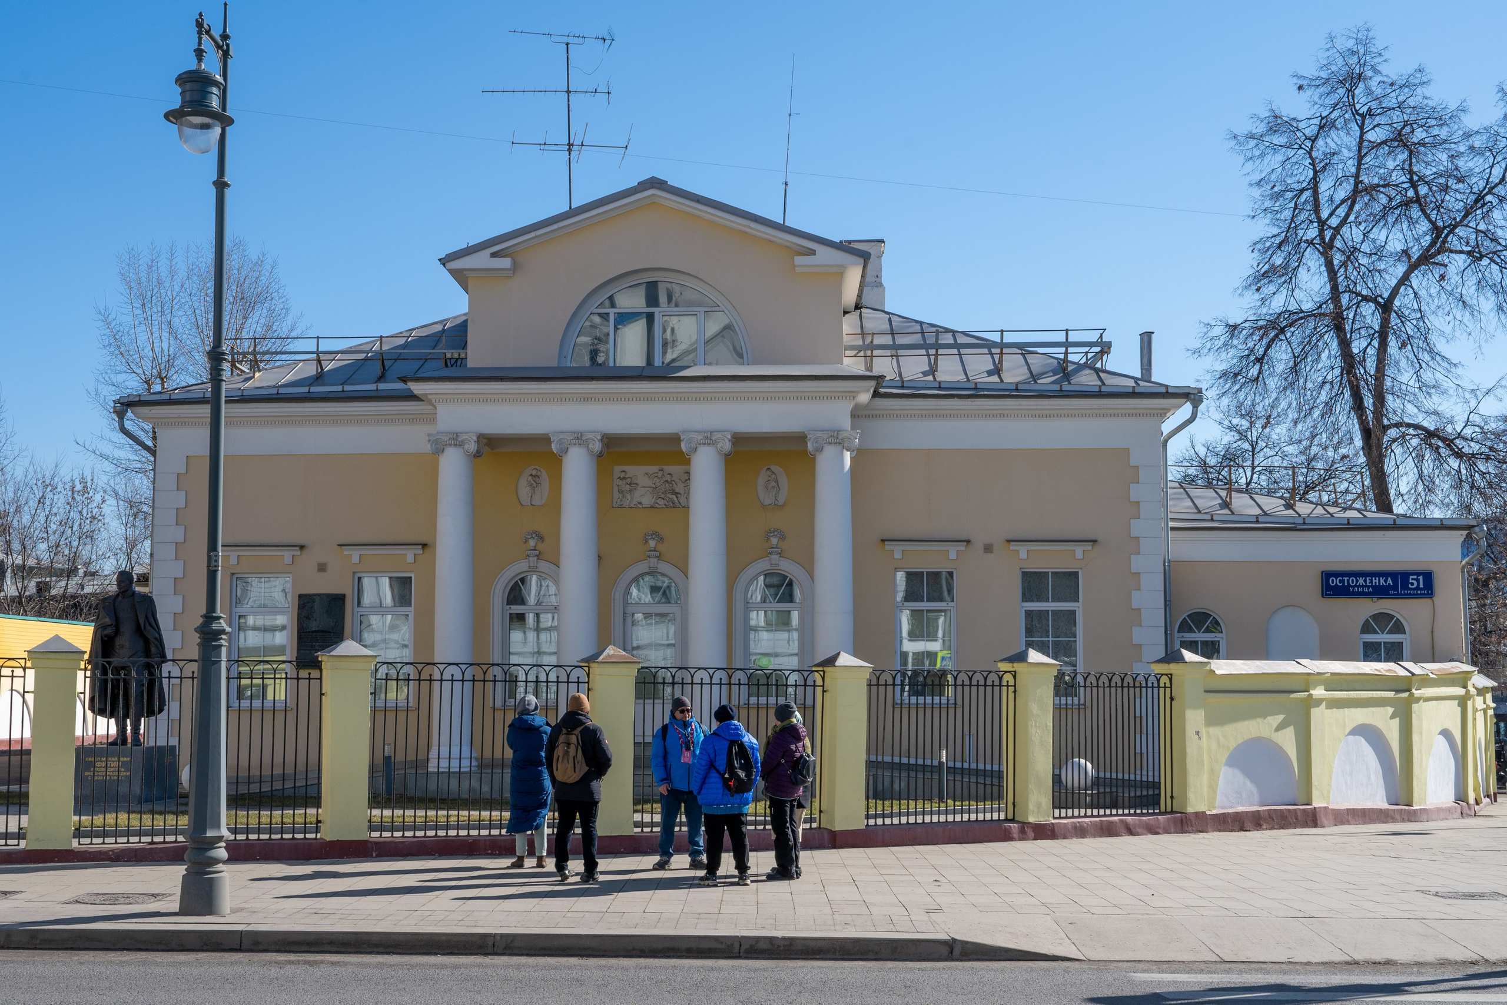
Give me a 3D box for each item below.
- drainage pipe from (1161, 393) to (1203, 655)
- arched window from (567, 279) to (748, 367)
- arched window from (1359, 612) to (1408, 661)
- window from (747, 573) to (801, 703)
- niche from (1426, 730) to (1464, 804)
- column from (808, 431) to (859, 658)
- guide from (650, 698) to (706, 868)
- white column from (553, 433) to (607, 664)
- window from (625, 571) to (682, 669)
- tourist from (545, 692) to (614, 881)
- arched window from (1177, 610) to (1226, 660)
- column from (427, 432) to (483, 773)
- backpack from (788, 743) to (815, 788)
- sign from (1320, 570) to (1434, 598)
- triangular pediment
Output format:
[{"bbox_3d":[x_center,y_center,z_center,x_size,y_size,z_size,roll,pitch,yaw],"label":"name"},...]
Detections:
[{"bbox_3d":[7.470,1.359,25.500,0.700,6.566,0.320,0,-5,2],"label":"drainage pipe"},{"bbox_3d":[-1.615,-3.021,24.656,3.006,1.487,0.250,0,-5,2],"label":"arched window"},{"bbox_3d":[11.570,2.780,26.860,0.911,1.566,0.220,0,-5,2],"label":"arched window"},{"bbox_3d":[0.355,2.382,25.950,0.980,2.366,0.200,0,-5,2],"label":"window"},{"bbox_3d":[10.015,3.821,21.248,0.170,1.062,1.250,-5,-7,45],"label":"niche"},{"bbox_3d":[1.354,1.639,24.600,0.850,5.608,0.850,0,-5,2],"label":"column"},{"bbox_3d":[-0.733,2.784,14.600,0.600,1.730,0.420,2,-5,-21],"label":"guide"},{"bbox_3d":[-2.938,1.665,24.700,0.860,5.630,0.860,0,-5,2],"label":"white column"},{"bbox_3d":[-1.776,2.438,26.000,1.020,2.432,0.200,0,-5,2],"label":"window"},{"bbox_3d":[-1.661,2.692,13.918,0.580,1.749,0.480,-2,-5,24],"label":"tourist"},{"bbox_3d":[8.704,3.030,28.500,0.970,1.867,0.200,0,-5,1],"label":"arched window"},{"bbox_3d":[-4.586,1.513,22.554,0.860,5.223,0.840,0,-5,2],"label":"column"},{"bbox_3d":[0.452,2.503,13.900,0.170,0.403,0.270,-2,-5,25],"label":"backpack"},{"bbox_3d":[10.744,1.410,25.200,1.920,0.460,0.120,0,-4,-2],"label":"sign"},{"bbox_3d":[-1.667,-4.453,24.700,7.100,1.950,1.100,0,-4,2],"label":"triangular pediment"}]

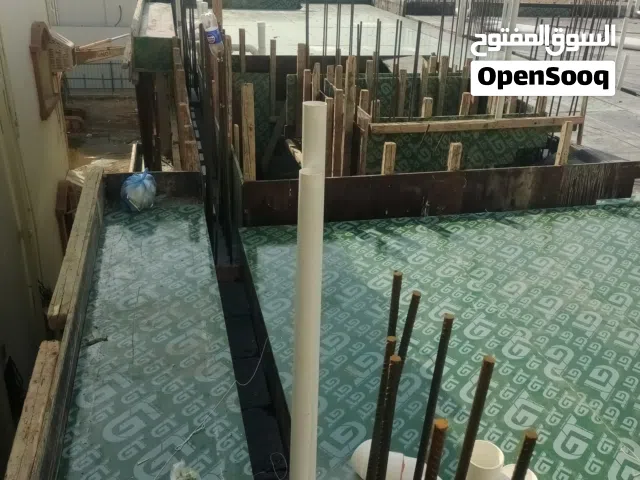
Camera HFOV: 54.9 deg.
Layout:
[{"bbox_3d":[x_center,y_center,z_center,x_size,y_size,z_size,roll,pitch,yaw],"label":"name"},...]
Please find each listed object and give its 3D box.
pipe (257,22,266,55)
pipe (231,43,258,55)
[{"bbox_3d":[-0.847,-2.939,9.042,0.112,0.480,0.112,-4,27,-13],"label":"pipe"},{"bbox_3d":[-1.101,-2.794,9.050,0.420,0.170,0.112,-4,27,-13],"label":"pipe"}]

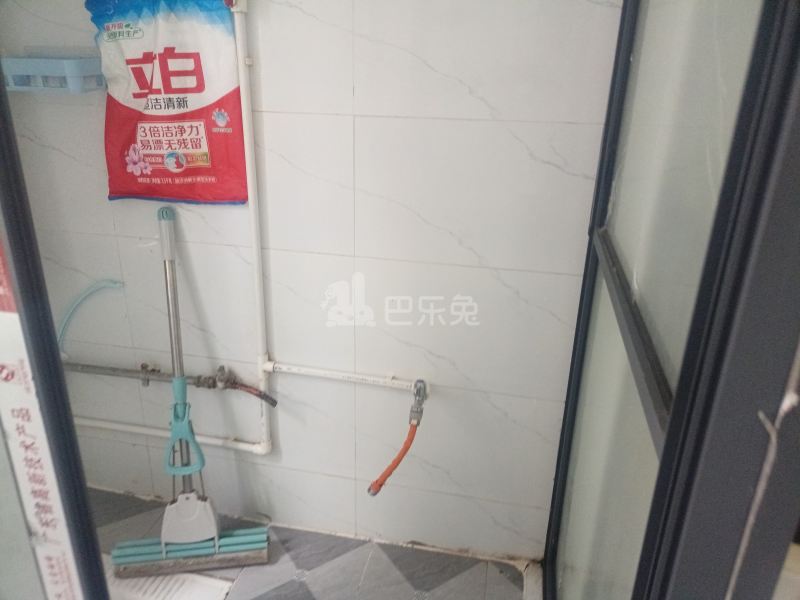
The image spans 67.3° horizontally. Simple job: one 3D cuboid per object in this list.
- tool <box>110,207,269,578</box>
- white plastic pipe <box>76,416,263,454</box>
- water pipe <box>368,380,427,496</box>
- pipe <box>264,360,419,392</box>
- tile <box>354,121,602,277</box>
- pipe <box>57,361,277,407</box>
[{"bbox_3d":[-0.533,0.222,1.461,0.370,0.907,0.110,-2,12,-8],"label":"tool"},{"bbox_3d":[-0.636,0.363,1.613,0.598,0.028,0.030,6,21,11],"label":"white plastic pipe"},{"bbox_3d":[-0.007,0.326,1.412,0.127,0.300,0.105,6,21,11],"label":"water pipe"},{"bbox_3d":[-0.142,0.181,1.429,0.382,0.028,0.030,6,21,11],"label":"pipe"},{"bbox_3d":[0.173,-0.212,1.239,0.550,0.300,0.010,6,21,11],"label":"tile"},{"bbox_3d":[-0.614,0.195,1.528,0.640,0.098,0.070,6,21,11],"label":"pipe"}]

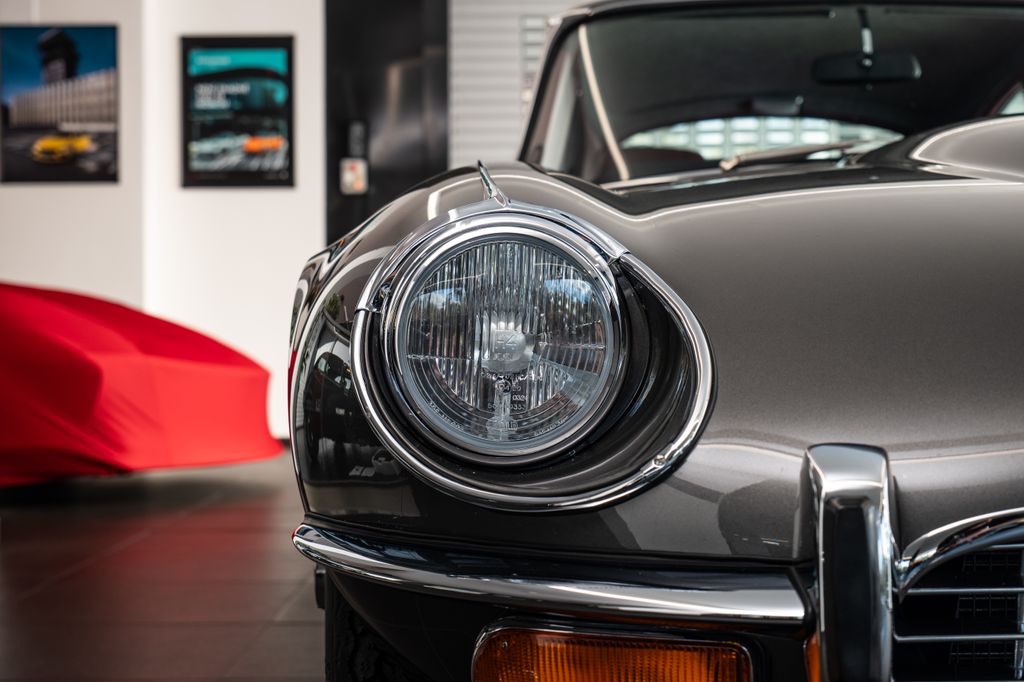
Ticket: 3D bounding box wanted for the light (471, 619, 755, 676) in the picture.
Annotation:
[{"bbox_3d":[0.071,0.242,1.225,0.210,0.080,0.060,0,0,14],"label":"light"}]

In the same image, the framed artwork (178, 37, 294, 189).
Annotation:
[{"bbox_3d":[-1.466,-1.224,9.120,0.602,0.805,0.030,0,0,0],"label":"framed artwork"}]

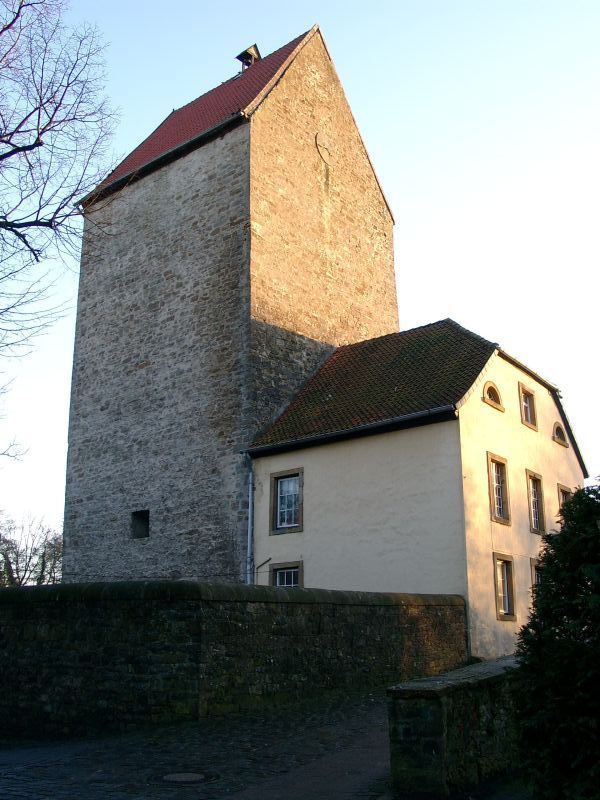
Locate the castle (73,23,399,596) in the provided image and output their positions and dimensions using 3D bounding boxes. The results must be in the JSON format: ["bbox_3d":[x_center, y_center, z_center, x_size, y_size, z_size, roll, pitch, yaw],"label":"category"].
[{"bbox_3d":[-2.709,-3.155,36.133,10.573,28.355,10.998,-14,-21,36],"label":"castle"}]

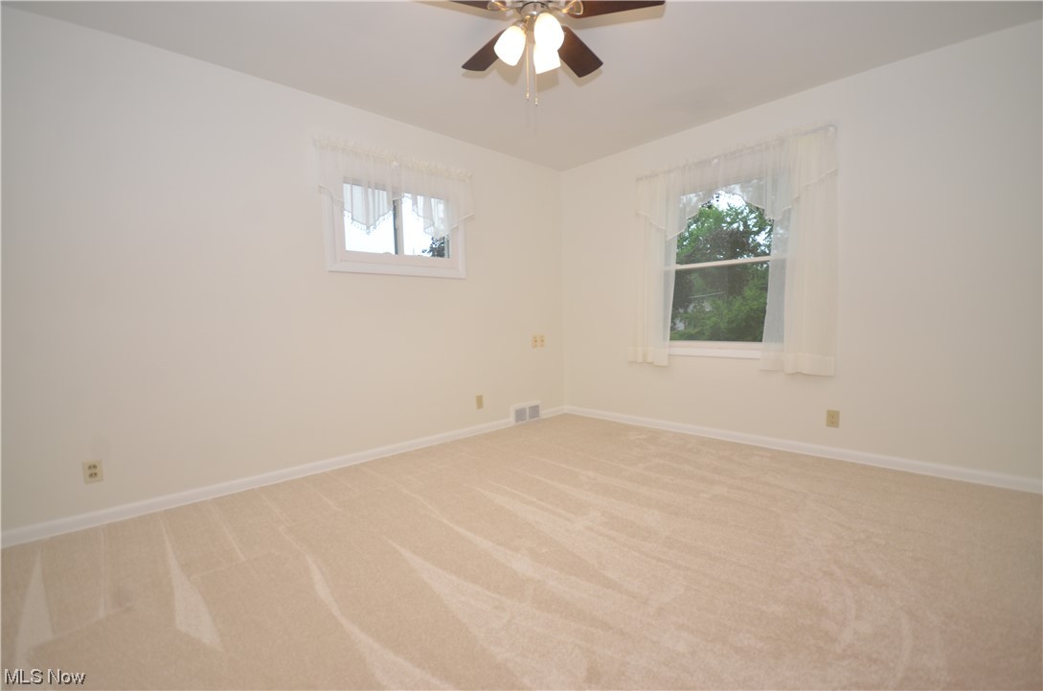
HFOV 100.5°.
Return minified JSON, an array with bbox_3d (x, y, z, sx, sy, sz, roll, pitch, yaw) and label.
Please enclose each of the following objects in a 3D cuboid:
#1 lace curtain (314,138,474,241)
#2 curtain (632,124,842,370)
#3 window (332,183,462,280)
[{"bbox_3d":[-0.835,-1.052,3.128,1.220,0.570,0.090,-5,5,-43],"label":"lace curtain"},{"bbox_3d":[1.471,-0.601,3.234,0.110,1.570,1.480,-5,5,-43],"label":"curtain"},{"bbox_3d":[-0.877,-0.865,3.171,1.090,0.710,0.080,-5,5,-43],"label":"window"}]

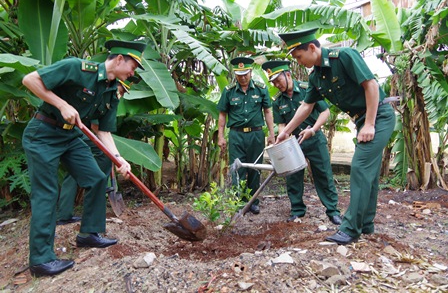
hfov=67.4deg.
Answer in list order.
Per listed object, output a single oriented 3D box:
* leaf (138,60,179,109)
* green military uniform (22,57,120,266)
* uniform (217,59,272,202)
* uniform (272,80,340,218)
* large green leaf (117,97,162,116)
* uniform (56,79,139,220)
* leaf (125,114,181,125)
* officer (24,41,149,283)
[{"bbox_3d":[-0.799,-0.769,4.100,0.500,0.620,0.330,0,1,0],"label":"leaf"},{"bbox_3d":[-1.044,0.089,2.300,0.640,1.380,0.540,0,1,9],"label":"green military uniform"},{"bbox_3d":[0.229,-0.167,3.750,0.600,1.560,0.350,0,1,5],"label":"uniform"},{"bbox_3d":[0.837,0.010,3.450,0.600,1.420,0.450,1,2,34],"label":"uniform"},{"bbox_3d":[-1.068,-0.512,4.300,0.600,0.260,0.420,0,1,0],"label":"large green leaf"},{"bbox_3d":[-1.204,0.010,3.200,0.680,1.400,0.520,0,1,14],"label":"uniform"},{"bbox_3d":[-1.007,-0.386,4.800,0.760,0.190,0.400,0,1,0],"label":"leaf"},{"bbox_3d":[-0.955,0.055,2.300,0.820,1.570,0.580,0,1,9],"label":"officer"}]

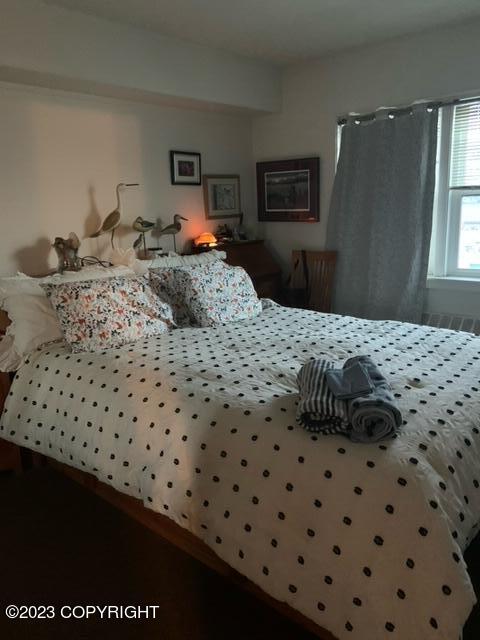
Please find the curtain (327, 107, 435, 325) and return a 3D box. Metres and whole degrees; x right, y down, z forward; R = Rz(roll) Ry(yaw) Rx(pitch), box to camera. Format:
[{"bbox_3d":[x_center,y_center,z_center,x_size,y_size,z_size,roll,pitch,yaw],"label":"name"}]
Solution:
[{"bbox_3d":[1.012,-0.598,3.591,0.820,1.850,0.140,11,20,39],"label":"curtain"}]

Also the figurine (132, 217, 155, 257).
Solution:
[{"bbox_3d":[-0.652,-0.560,3.272,0.080,0.290,0.155,11,20,39],"label":"figurine"}]

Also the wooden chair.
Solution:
[{"bbox_3d":[0.456,-0.009,3.813,0.420,0.980,0.520,11,20,39],"label":"wooden chair"}]

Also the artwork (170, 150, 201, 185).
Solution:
[{"bbox_3d":[-0.414,-1.155,3.671,0.025,0.233,0.299,11,20,39],"label":"artwork"}]

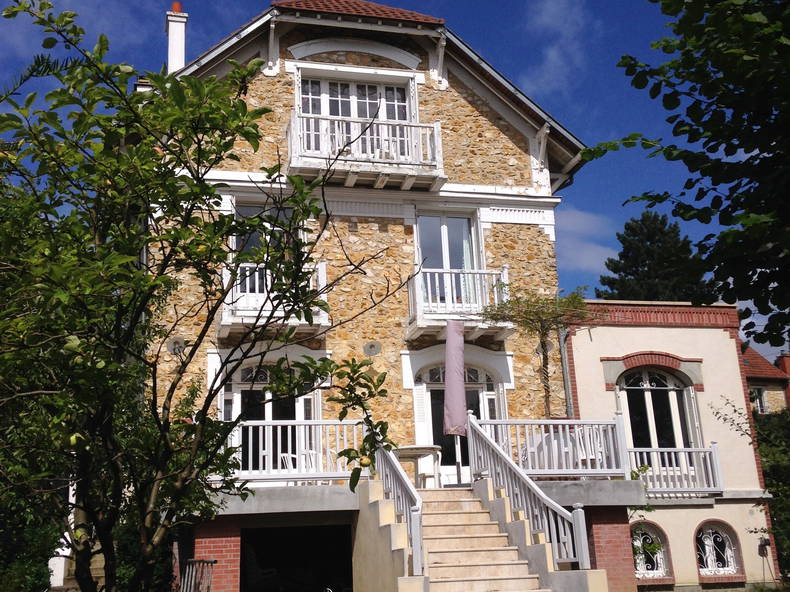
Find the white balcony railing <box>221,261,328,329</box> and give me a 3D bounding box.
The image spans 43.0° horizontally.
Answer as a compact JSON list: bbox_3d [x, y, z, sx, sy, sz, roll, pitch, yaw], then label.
[{"bbox_3d":[-2.047,0.026,17.054,1.821,1.121,0.659,2,-19,-14],"label":"white balcony railing"}]

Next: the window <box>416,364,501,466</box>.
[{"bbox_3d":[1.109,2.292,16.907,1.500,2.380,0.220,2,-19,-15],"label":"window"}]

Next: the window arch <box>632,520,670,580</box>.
[{"bbox_3d":[4.376,4.492,17.680,0.908,1.039,0.270,2,-19,-14],"label":"window arch"}]

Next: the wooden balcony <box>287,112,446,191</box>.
[{"bbox_3d":[-0.548,-2.622,18.403,2.826,1.145,0.710,2,-19,-14],"label":"wooden balcony"}]

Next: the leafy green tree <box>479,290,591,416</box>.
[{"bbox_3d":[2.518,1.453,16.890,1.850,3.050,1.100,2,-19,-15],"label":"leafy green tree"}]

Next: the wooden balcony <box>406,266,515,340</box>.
[{"bbox_3d":[1.131,0.115,17.875,1.757,1.176,0.710,2,-19,-14],"label":"wooden balcony"}]

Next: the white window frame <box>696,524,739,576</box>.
[{"bbox_3d":[5.722,4.538,18.040,0.842,0.998,0.220,2,-19,-14],"label":"white window frame"}]

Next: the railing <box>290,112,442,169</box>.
[{"bbox_3d":[-0.547,-2.593,17.763,2.720,1.020,0.550,2,-19,-15],"label":"railing"}]

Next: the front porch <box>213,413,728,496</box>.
[{"bbox_3d":[1.553,2.684,15.455,8.570,1.260,2.480,2,-19,-15],"label":"front porch"}]

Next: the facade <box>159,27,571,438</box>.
[{"bbox_3d":[-0.552,-0.997,18.108,7.458,8.646,0.800,2,-19,-14],"label":"facade"}]

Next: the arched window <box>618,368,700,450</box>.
[{"bbox_3d":[4.834,2.232,18.599,1.576,1.848,0.220,2,-19,-14],"label":"arched window"}]

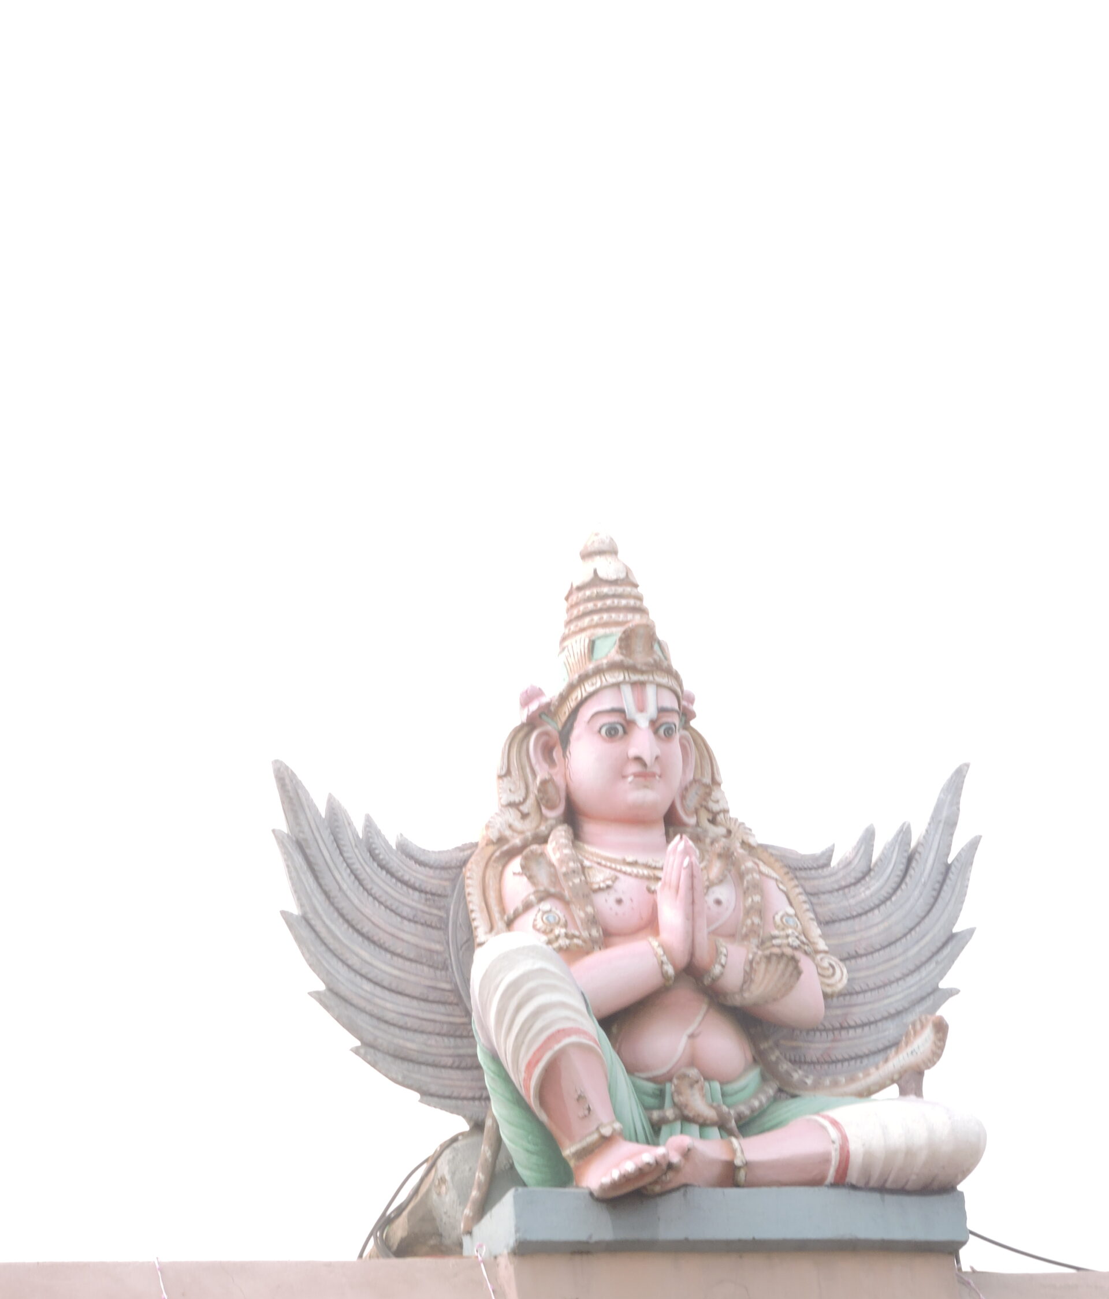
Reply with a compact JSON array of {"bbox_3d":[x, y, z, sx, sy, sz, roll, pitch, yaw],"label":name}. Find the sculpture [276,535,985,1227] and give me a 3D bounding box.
[{"bbox_3d":[0.181,0.425,14.800,1.350,1.310,0.600,2,-17,-16],"label":"sculpture"}]

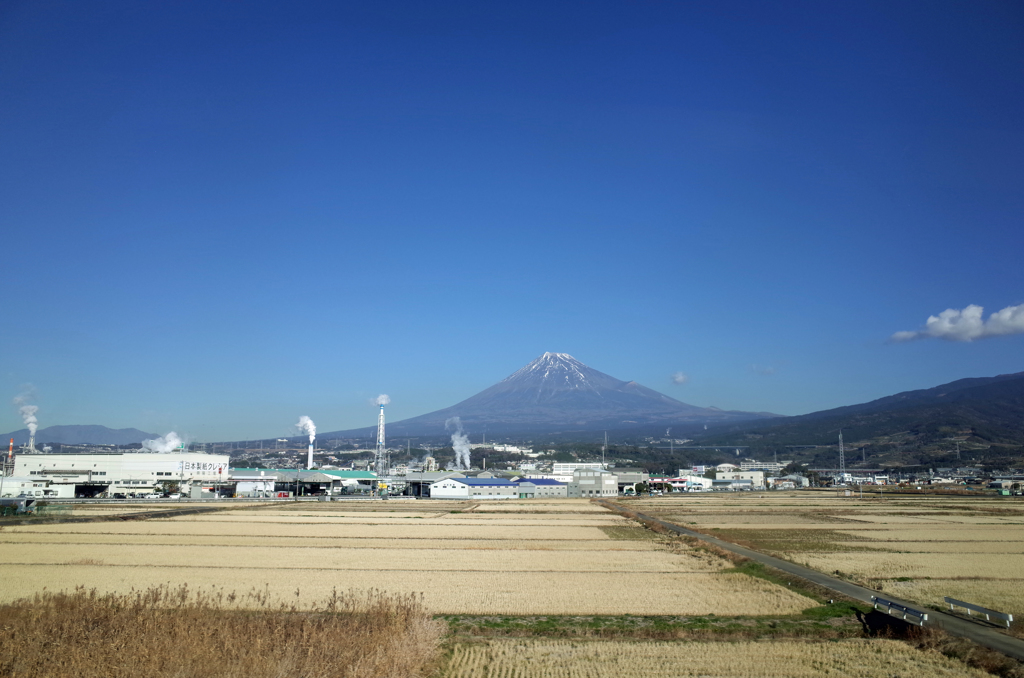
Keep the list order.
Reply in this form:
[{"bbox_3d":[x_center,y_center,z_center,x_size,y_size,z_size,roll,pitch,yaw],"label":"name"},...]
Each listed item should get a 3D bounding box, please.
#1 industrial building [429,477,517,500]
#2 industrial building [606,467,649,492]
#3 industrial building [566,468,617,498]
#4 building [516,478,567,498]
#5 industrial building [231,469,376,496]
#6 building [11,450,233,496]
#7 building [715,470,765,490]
[{"bbox_3d":[-14.180,58.080,309.470,20.930,7.360,27.080,-9,-14,43],"label":"industrial building"},{"bbox_3d":[54.680,66.190,368.750,15.200,12.050,14.880,-3,-10,20],"label":"industrial building"},{"bbox_3d":[35.260,62.110,343.690,16.410,11.560,14.540,-7,-12,35],"label":"industrial building"},{"bbox_3d":[10.640,60.100,319.840,14.600,7.160,19.560,-9,-14,43],"label":"building"},{"bbox_3d":[-86.080,60.160,334.810,52.760,10.800,32.000,-1,-10,5],"label":"industrial building"},{"bbox_3d":[-148.850,52.760,307.430,65.230,15.430,37.340,-1,-10,10],"label":"building"},{"bbox_3d":[139.490,87.200,486.090,25.000,10.830,18.610,-4,-11,25],"label":"building"}]

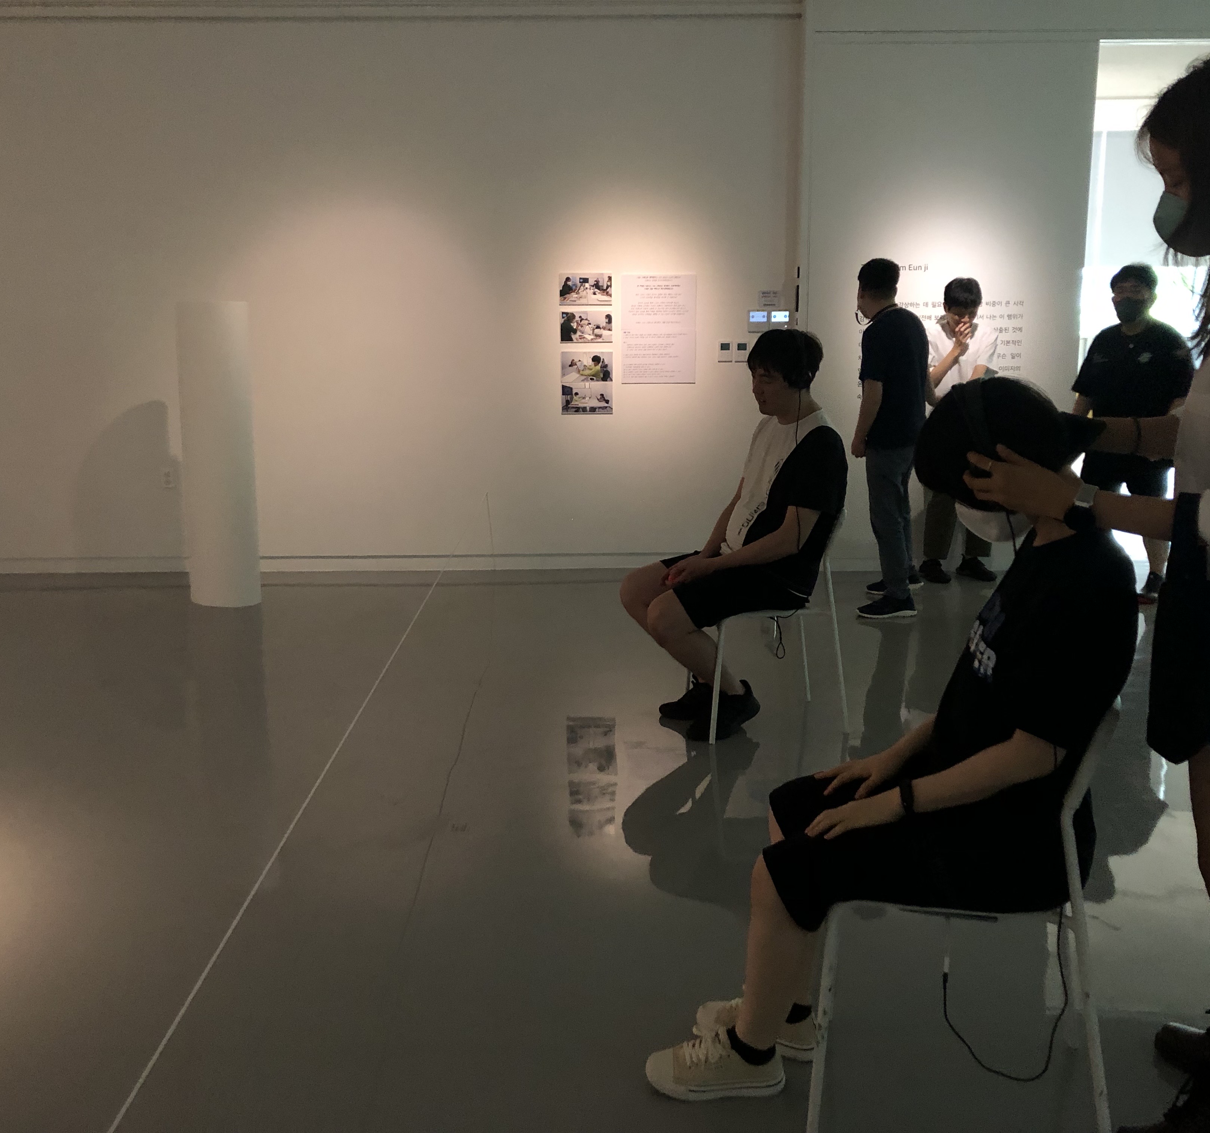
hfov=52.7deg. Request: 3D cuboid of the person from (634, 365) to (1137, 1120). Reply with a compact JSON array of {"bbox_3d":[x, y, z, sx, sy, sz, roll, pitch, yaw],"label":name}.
[{"bbox_3d":[0.456,0.304,2.012,0.760,1.230,0.480,2,10,9],"label":"person"}]

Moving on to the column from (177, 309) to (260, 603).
[{"bbox_3d":[-1.957,-0.562,6.186,0.365,1.500,0.365,0,10,0],"label":"column"}]

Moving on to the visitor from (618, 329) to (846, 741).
[{"bbox_3d":[0.445,-0.115,4.105,0.760,1.335,0.490,-2,10,-12],"label":"visitor"}]

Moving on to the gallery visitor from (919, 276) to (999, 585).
[{"bbox_3d":[1.993,-0.759,6.821,0.480,1.670,0.370,-3,10,-17],"label":"gallery visitor"}]

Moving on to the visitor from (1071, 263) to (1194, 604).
[{"bbox_3d":[2.725,-0.689,6.305,0.600,1.710,0.360,5,11,28],"label":"visitor"}]

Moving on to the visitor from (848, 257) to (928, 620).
[{"bbox_3d":[1.416,-0.658,6.098,0.380,1.720,0.500,7,12,33],"label":"visitor"}]

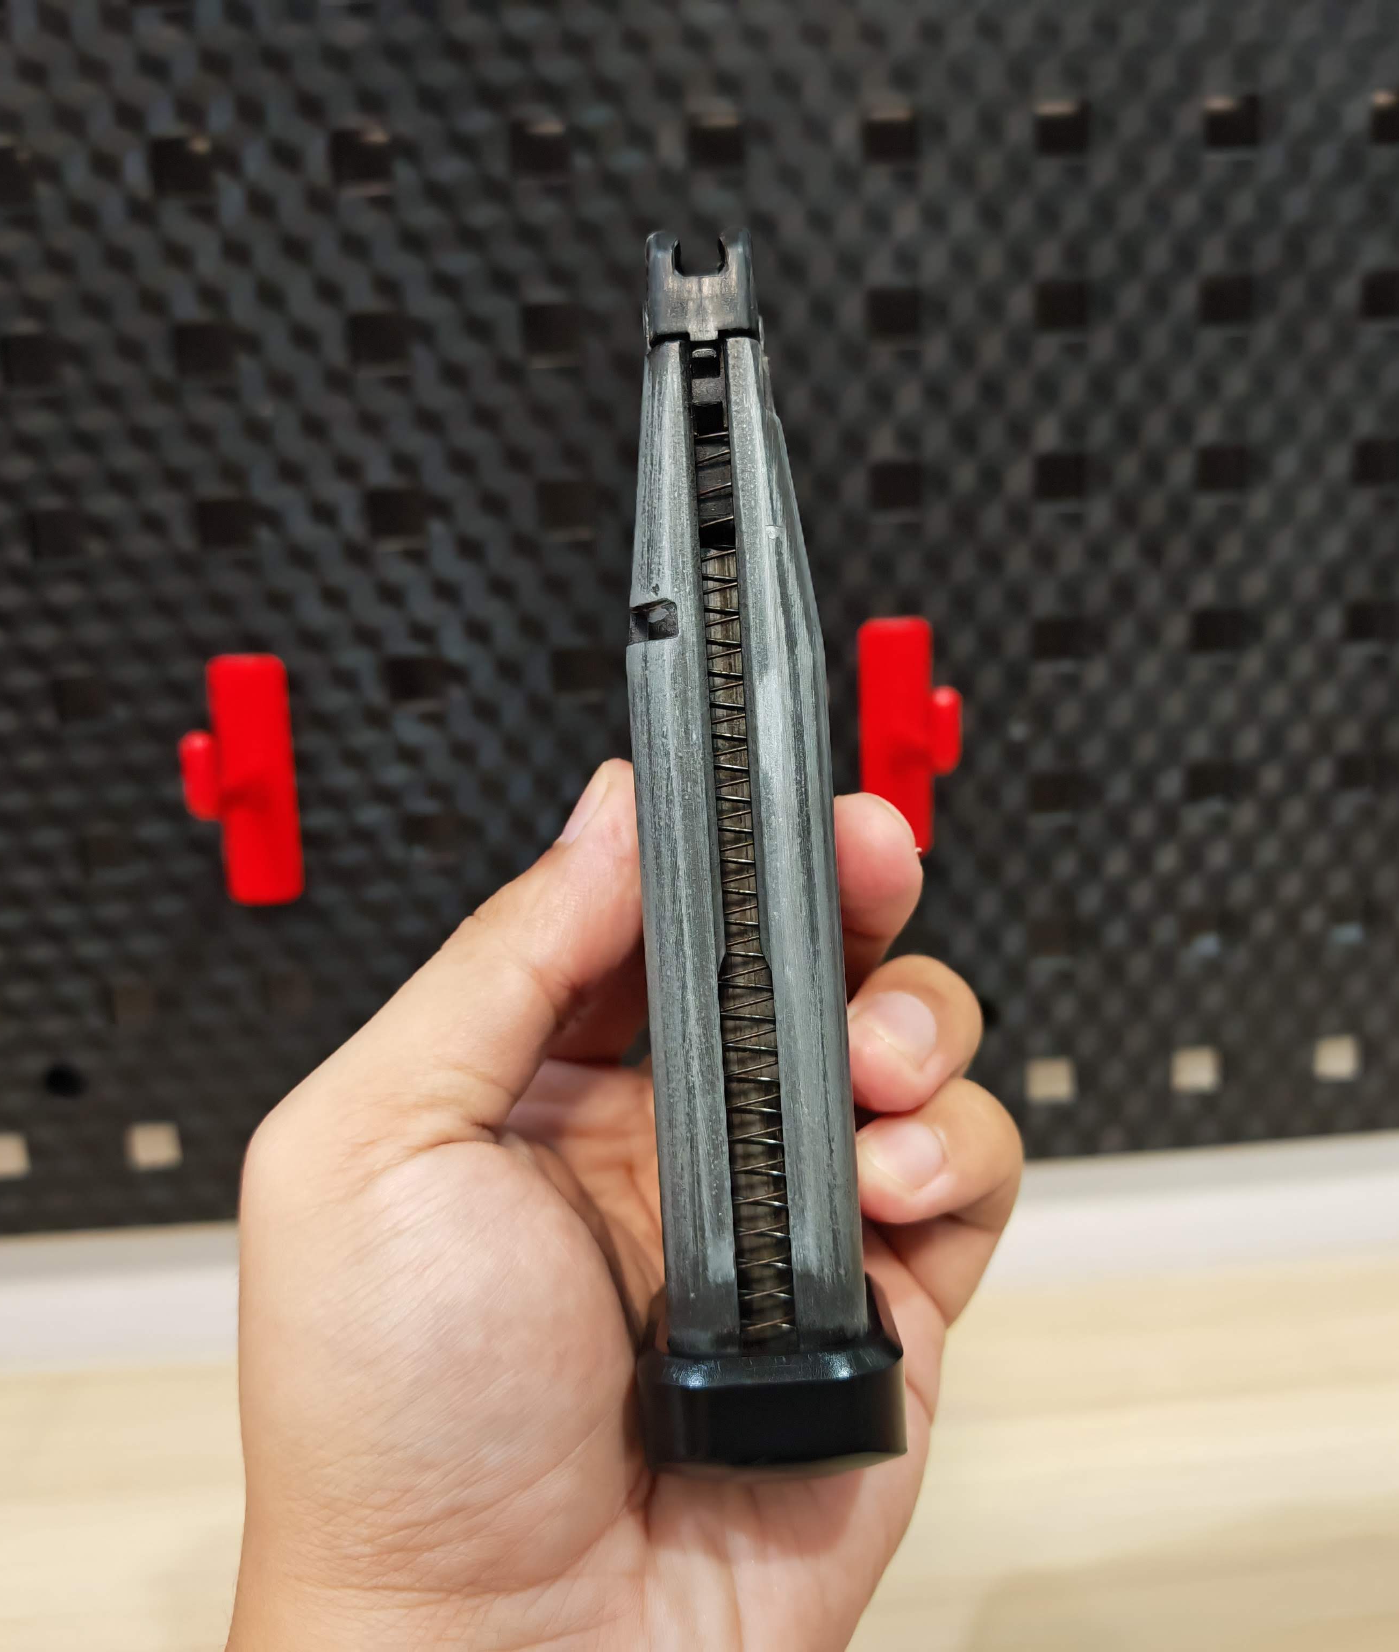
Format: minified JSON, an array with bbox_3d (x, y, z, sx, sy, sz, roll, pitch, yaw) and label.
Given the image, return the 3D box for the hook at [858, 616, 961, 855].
[{"bbox_3d":[0.050,-0.014,0.346,0.018,0.059,0.055,-4,16,-3],"label":"hook"}]

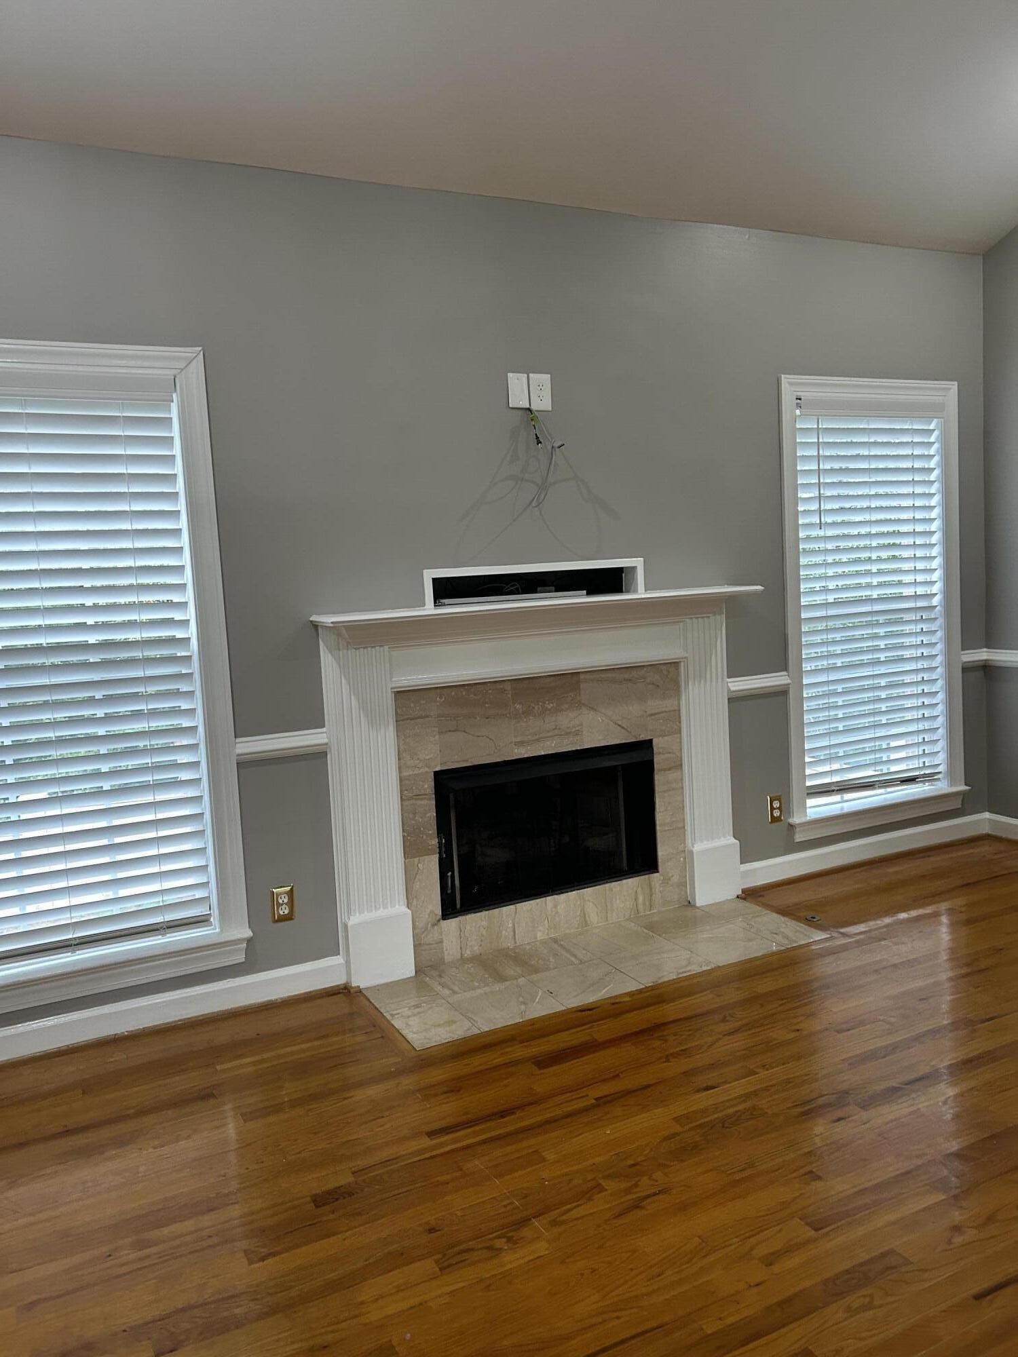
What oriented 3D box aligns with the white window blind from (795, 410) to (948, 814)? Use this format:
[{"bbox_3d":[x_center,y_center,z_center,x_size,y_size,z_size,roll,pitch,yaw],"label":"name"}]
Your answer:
[{"bbox_3d":[1.653,-0.345,4.651,0.880,1.754,0.062,-6,7,-26],"label":"white window blind"}]

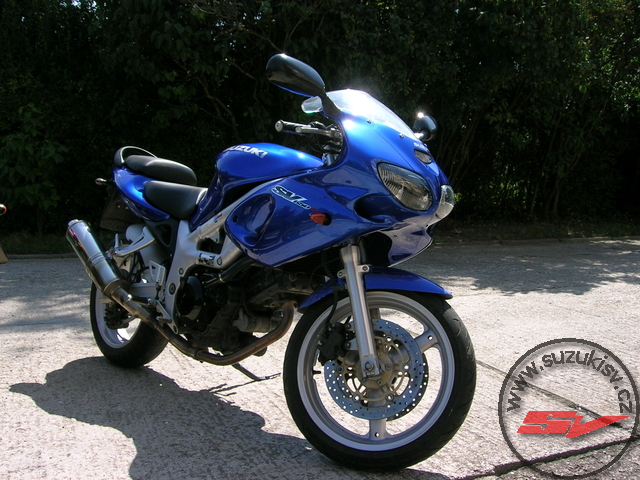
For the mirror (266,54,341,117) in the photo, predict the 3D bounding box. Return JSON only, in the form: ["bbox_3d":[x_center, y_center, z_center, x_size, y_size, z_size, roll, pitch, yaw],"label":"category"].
[{"bbox_3d":[-0.052,-0.440,1.829,0.215,0.140,0.120,7,-1,-28],"label":"mirror"}]

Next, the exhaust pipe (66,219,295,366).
[{"bbox_3d":[-0.617,0.183,2.518,1.260,0.440,0.270,6,-1,45],"label":"exhaust pipe"}]

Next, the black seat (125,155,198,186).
[{"bbox_3d":[-0.715,-0.304,2.869,0.410,0.130,0.240,6,-1,45],"label":"black seat"}]

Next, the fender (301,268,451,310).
[{"bbox_3d":[0.179,0.166,1.986,0.450,0.195,0.140,10,-12,19],"label":"fender"}]

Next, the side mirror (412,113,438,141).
[{"bbox_3d":[0.347,-0.388,2.232,0.120,0.140,0.215,7,-1,28],"label":"side mirror"}]

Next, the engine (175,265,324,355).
[{"bbox_3d":[-0.255,0.200,2.349,0.550,0.390,0.400,6,-1,45],"label":"engine"}]

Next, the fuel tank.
[{"bbox_3d":[-0.198,-0.186,2.342,0.560,0.340,0.340,6,-1,45],"label":"fuel tank"}]

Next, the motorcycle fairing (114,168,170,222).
[{"bbox_3d":[-0.721,-0.189,2.861,0.670,0.240,0.280,6,-1,45],"label":"motorcycle fairing"}]

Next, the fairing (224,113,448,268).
[{"bbox_3d":[0.085,-0.134,2.056,0.650,0.470,0.470,6,-1,45],"label":"fairing"}]

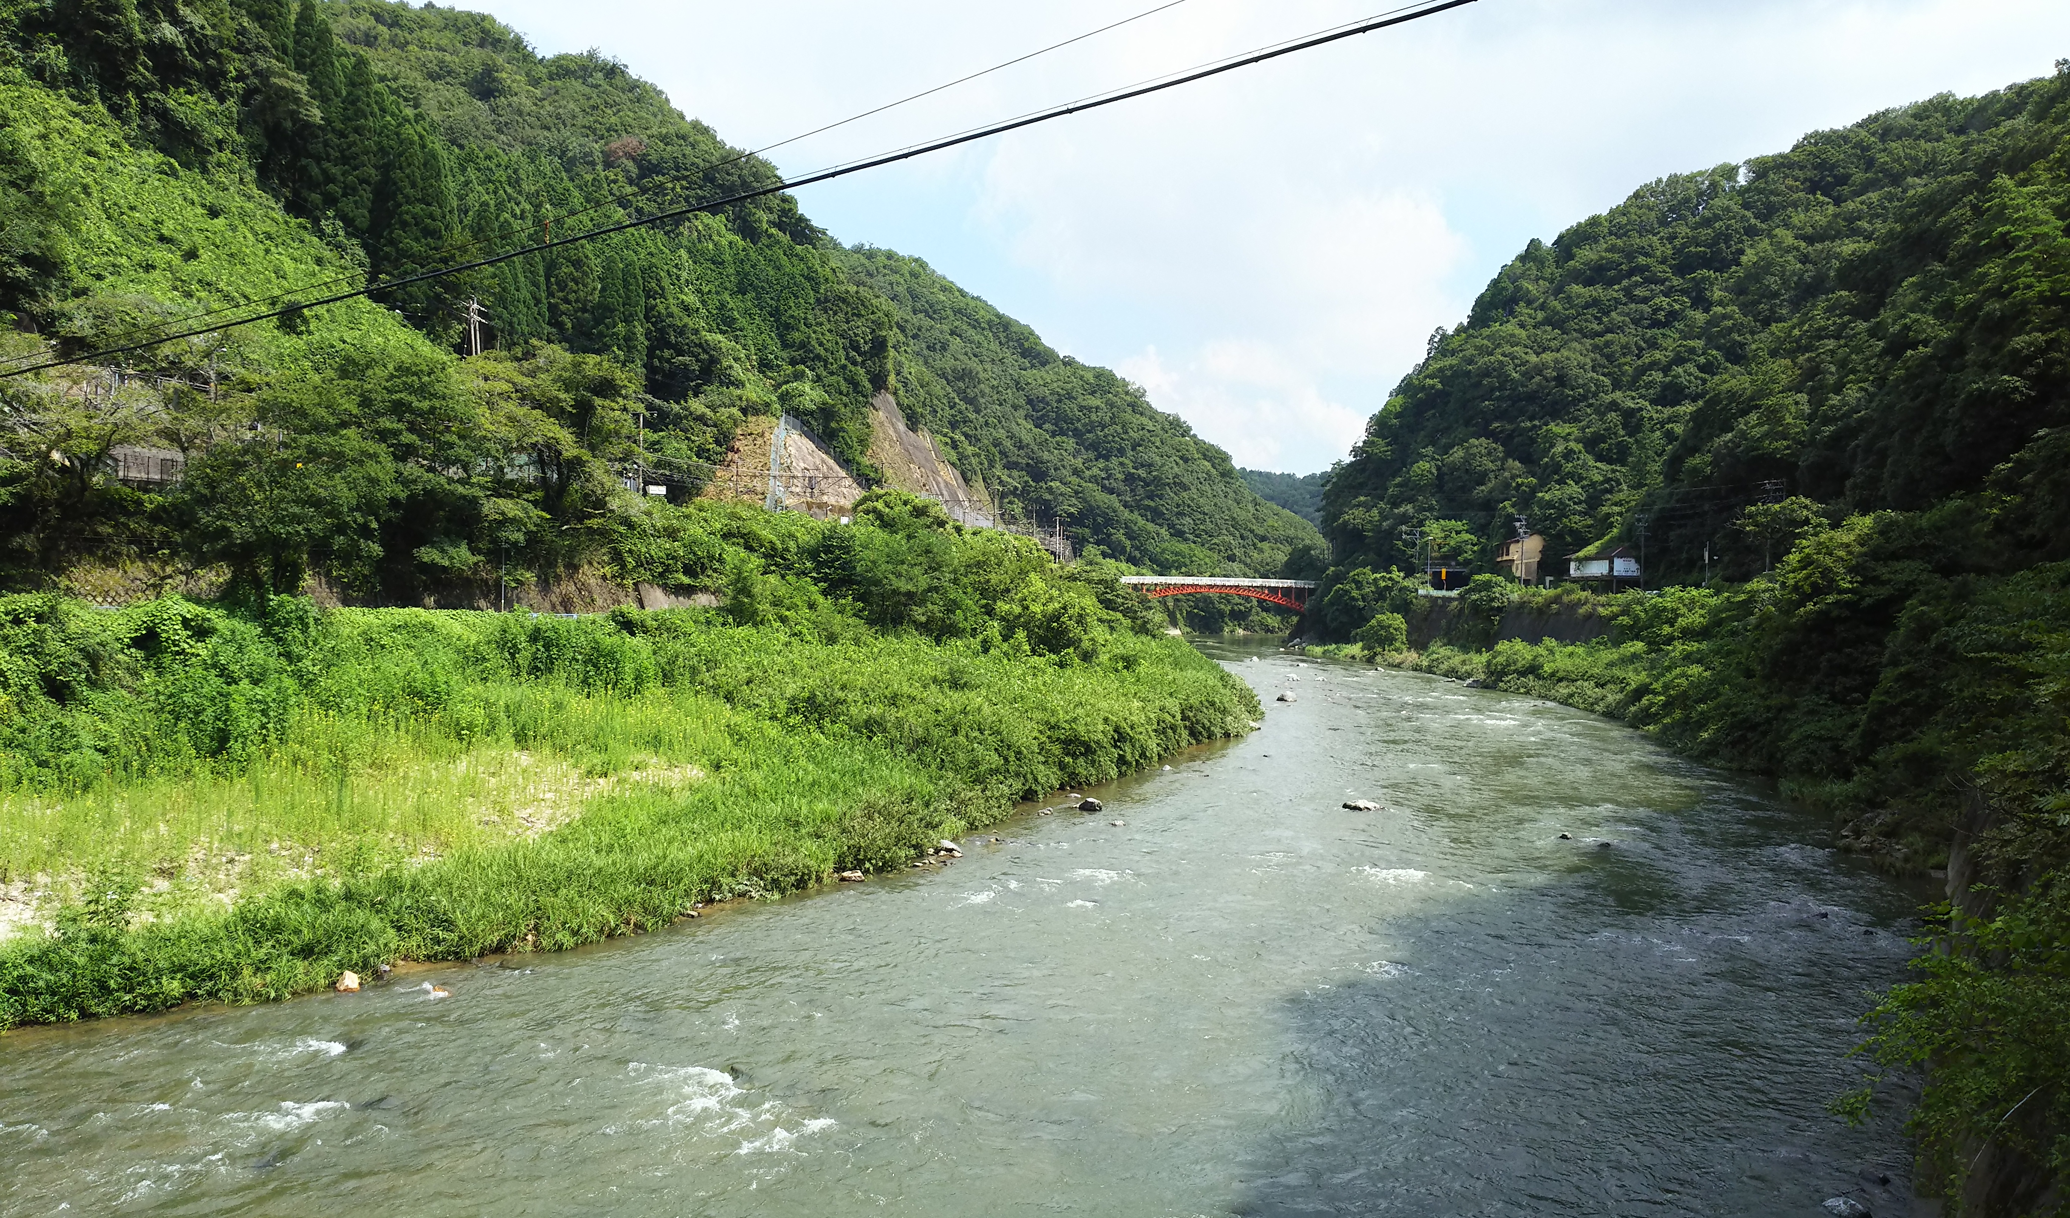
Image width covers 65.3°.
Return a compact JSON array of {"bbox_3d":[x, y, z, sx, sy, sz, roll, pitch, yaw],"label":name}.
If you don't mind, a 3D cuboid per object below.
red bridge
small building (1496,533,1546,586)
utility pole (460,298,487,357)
[{"bbox_3d":[34.670,-2.660,305.000,40.000,6.800,7.000,0,1,0],"label":"red bridge"},{"bbox_3d":[68.620,-6.740,228.000,5.800,7.900,5.600,1,1,38],"label":"small building"},{"bbox_3d":[-39.850,-17.220,115.000,0.700,9.800,2.800,0,1,12],"label":"utility pole"}]

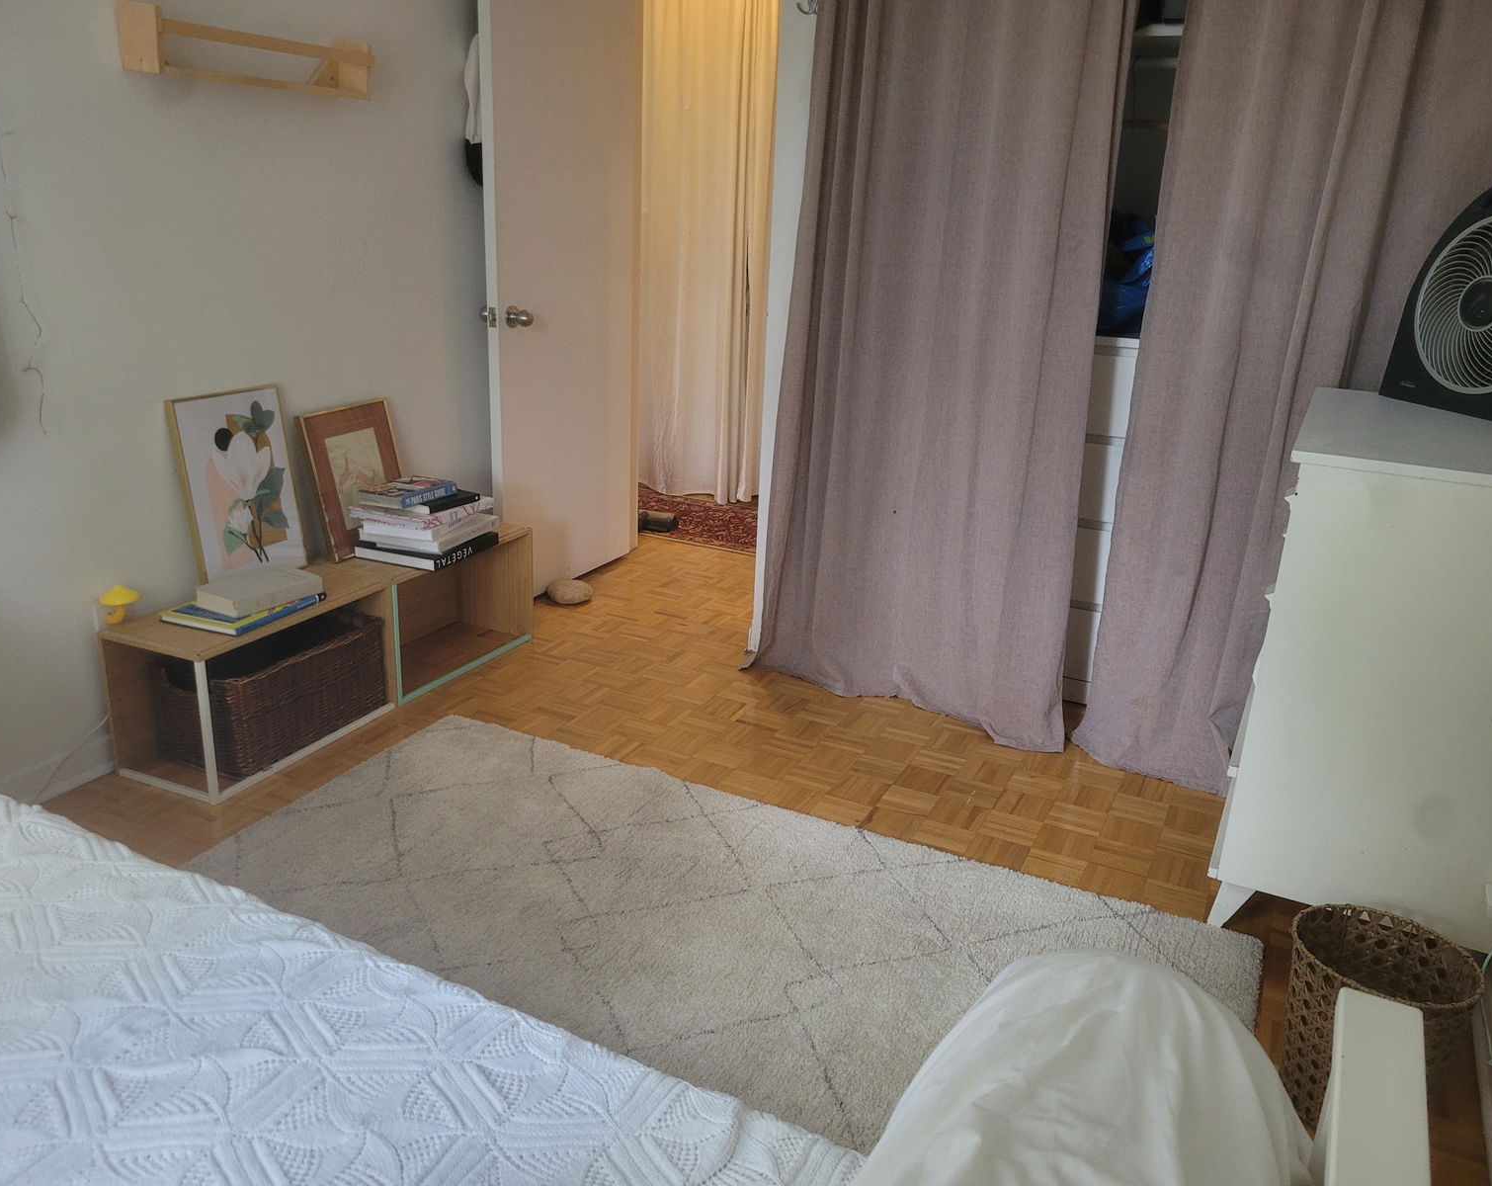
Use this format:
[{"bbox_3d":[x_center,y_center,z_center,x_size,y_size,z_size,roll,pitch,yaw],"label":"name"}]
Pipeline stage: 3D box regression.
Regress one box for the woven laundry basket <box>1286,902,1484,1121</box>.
[{"bbox_3d":[0.956,0.675,1.831,0.258,0.280,0.258,11,20,24],"label":"woven laundry basket"}]

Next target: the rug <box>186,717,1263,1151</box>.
[{"bbox_3d":[-0.178,0.678,2.085,1.945,0.020,1.330,11,20,24],"label":"rug"}]

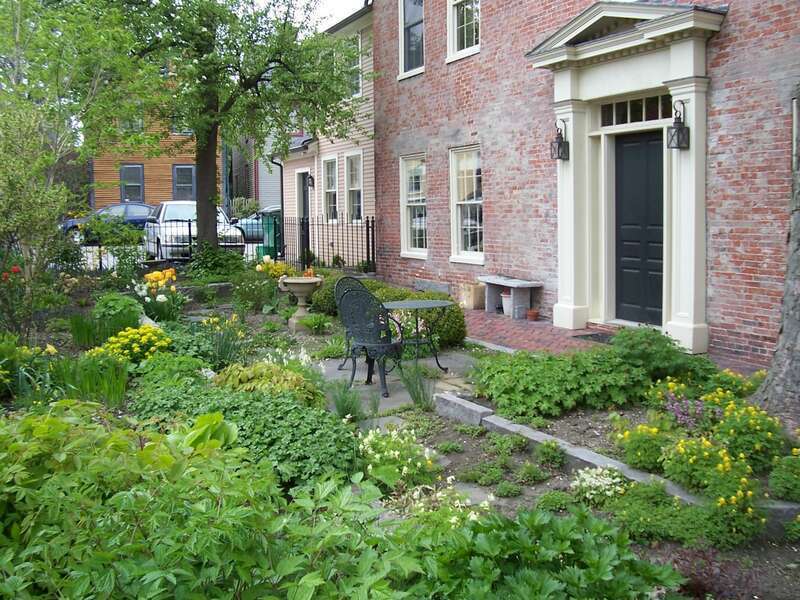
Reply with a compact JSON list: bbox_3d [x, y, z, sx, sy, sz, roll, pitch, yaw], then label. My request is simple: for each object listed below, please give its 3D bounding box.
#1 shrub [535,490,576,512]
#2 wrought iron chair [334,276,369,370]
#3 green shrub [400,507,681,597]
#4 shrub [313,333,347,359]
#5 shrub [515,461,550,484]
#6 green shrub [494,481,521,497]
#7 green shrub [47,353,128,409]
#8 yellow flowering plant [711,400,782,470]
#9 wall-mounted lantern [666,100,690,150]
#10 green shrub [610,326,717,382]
[{"bbox_3d":[0.862,1.081,4.354,0.220,0.100,0.210,0,6,11],"label":"shrub"},{"bbox_3d":[-0.355,0.273,8.195,0.560,0.950,0.520,-6,8,-37],"label":"wrought iron chair"},{"bbox_3d":[0.547,0.983,3.060,1.020,0.340,0.600,0,6,10],"label":"green shrub"},{"bbox_3d":[-0.795,0.514,8.860,0.406,0.267,0.376,-2,6,-5],"label":"shrub"},{"bbox_3d":[0.801,1.043,4.750,0.210,0.110,0.200,-1,6,0],"label":"shrub"},{"bbox_3d":[0.645,1.121,4.673,0.163,0.074,0.153,0,6,8],"label":"green shrub"},{"bbox_3d":[-2.545,0.647,6.400,0.660,0.430,0.500,-3,7,-22],"label":"green shrub"},{"bbox_3d":[2.145,0.829,4.851,0.455,0.376,0.416,1,7,24],"label":"yellow flowering plant"},{"bbox_3d":[2.696,-1.694,7.607,0.170,0.465,0.145,-4,7,-26],"label":"wall-mounted lantern"},{"bbox_3d":[2.191,0.462,6.521,0.840,0.520,0.750,1,7,19],"label":"green shrub"}]

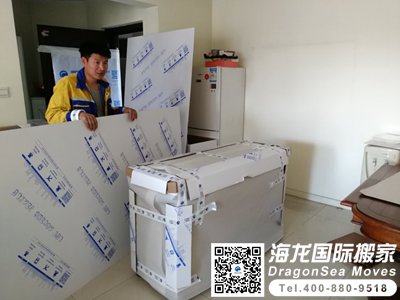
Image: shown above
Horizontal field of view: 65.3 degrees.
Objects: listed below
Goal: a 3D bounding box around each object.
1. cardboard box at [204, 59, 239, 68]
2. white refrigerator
[{"bbox_3d":[0.293,-1.104,4.030,0.320,0.100,0.320,11,17,41],"label":"cardboard box"},{"bbox_3d":[0.208,-0.279,4.211,0.550,1.589,0.572,11,17,41],"label":"white refrigerator"}]

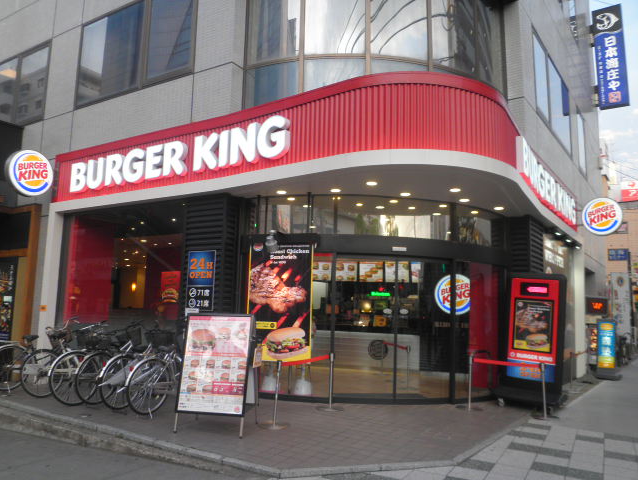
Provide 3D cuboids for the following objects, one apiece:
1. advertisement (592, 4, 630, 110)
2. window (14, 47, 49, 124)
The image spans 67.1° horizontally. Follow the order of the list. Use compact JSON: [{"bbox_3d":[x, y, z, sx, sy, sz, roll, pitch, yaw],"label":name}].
[{"bbox_3d":[10.422,-6.480,17.159,0.920,3.850,0.220,-6,-11,37],"label":"advertisement"},{"bbox_3d":[-6.516,-3.500,10.943,1.140,1.690,0.080,-4,-10,30],"label":"window"}]

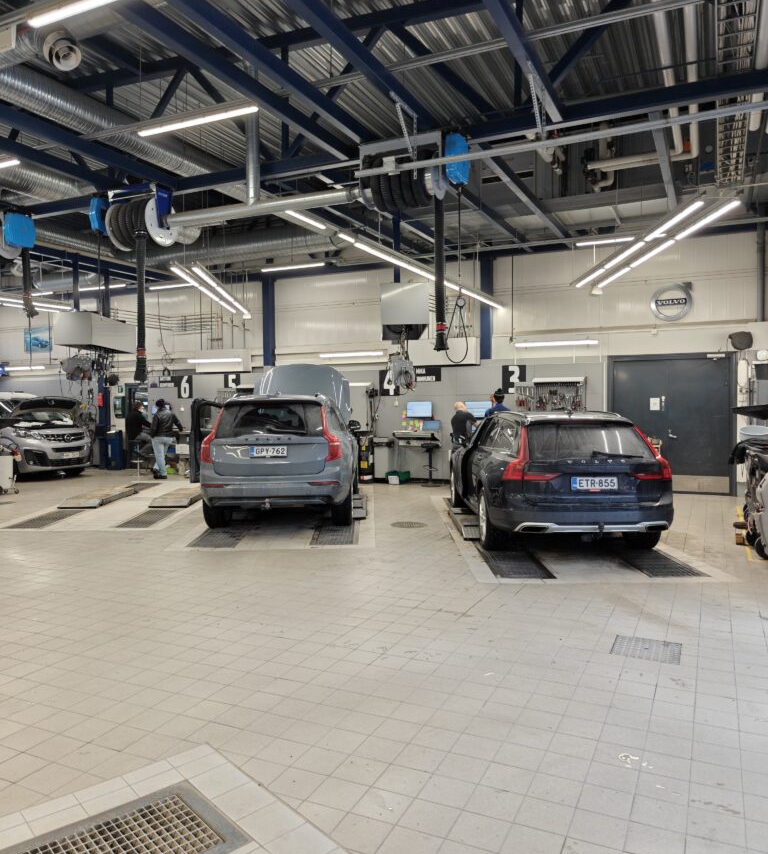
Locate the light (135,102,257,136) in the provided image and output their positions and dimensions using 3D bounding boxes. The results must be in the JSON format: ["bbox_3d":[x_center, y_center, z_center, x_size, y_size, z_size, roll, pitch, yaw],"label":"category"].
[{"bbox_3d":[-1.956,-3.189,7.071,1.540,0.100,0.100,0,2,26],"label":"light"}]

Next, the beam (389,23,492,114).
[{"bbox_3d":[0.609,-3.852,7.286,0.110,1.694,0.110,-47,-17,20],"label":"beam"}]

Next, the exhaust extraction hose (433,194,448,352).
[{"bbox_3d":[0.649,-1.774,7.812,0.150,1.780,0.150,1,2,25],"label":"exhaust extraction hose"}]

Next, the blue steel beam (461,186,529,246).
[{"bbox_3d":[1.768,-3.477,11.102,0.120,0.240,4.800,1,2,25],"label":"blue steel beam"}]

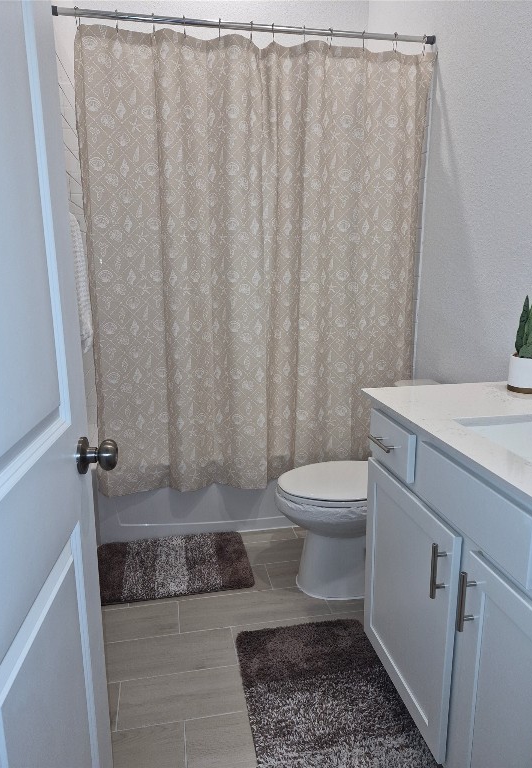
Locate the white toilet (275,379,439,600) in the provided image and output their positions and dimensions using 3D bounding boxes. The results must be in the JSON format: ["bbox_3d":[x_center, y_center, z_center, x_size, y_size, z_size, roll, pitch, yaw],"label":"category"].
[{"bbox_3d":[0.404,0.409,2.016,0.735,0.756,0.440,-3,13,-10],"label":"white toilet"}]

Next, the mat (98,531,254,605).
[{"bbox_3d":[-0.394,0.761,2.144,0.635,0.025,0.425,-3,13,-10],"label":"mat"}]

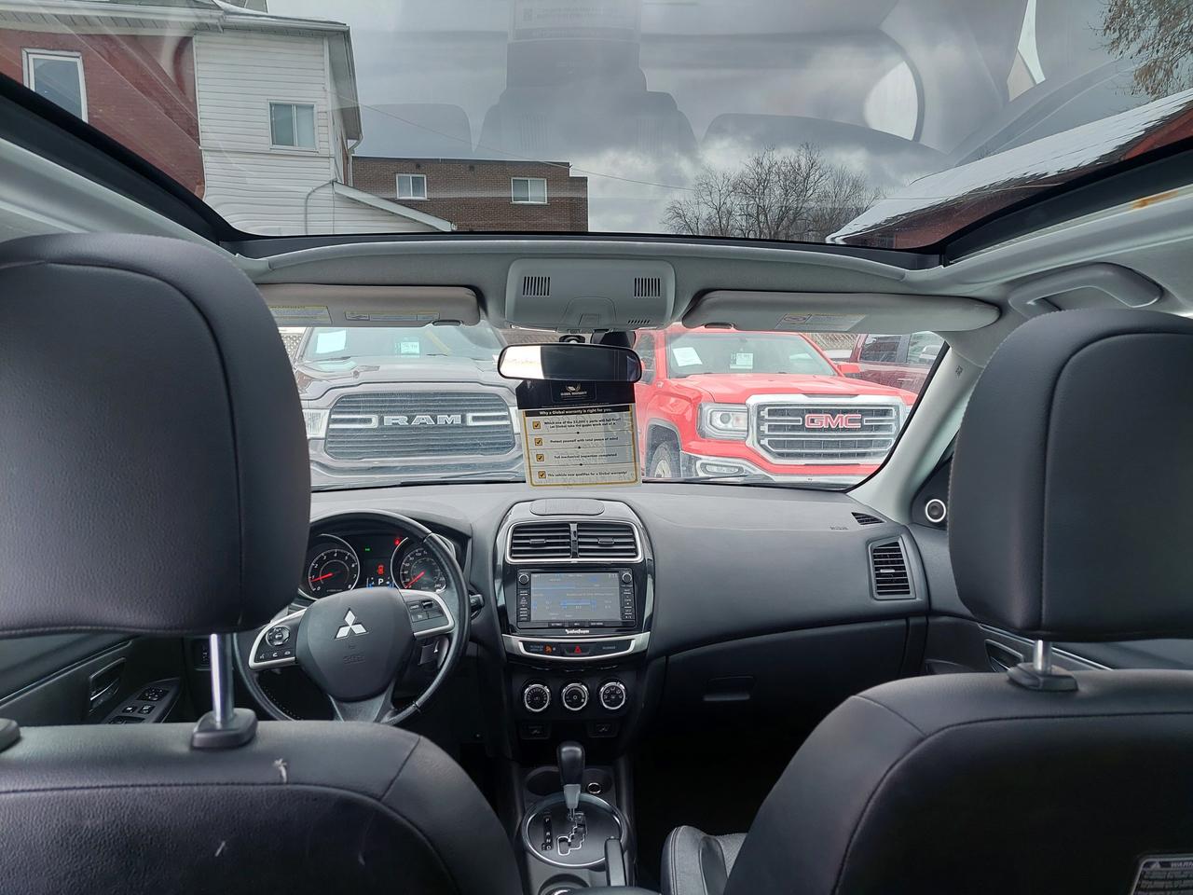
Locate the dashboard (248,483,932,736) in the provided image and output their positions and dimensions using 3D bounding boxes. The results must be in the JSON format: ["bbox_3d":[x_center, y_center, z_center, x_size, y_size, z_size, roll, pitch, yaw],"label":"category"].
[{"bbox_3d":[-0.047,0.275,1.622,1.390,0.410,0.470,-1,4,-4],"label":"dashboard"}]

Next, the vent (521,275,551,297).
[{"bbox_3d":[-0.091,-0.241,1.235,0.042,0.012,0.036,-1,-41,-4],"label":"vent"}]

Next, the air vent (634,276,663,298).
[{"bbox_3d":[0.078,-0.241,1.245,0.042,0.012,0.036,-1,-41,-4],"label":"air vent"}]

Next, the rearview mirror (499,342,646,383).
[{"bbox_3d":[-0.044,-0.141,1.365,0.240,0.062,0.045,1,6,11],"label":"rearview mirror"}]

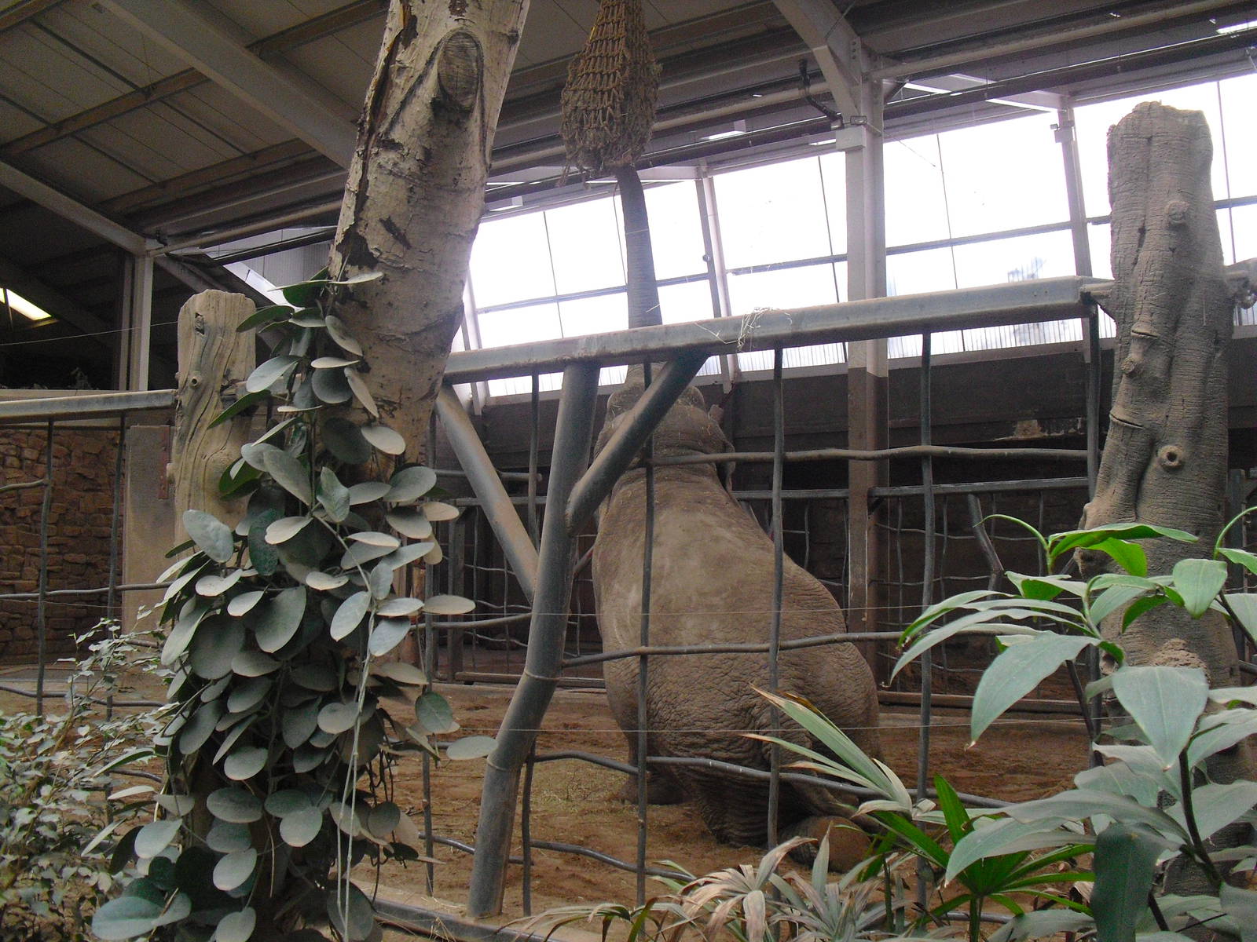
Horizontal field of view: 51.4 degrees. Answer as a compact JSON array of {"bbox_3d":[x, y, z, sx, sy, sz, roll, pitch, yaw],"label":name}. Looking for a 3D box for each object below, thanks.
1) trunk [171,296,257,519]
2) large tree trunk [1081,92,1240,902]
[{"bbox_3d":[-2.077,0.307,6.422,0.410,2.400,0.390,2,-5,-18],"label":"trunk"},{"bbox_3d":[1.603,0.177,3.895,0.460,2.600,0.420,-1,-5,22],"label":"large tree trunk"}]

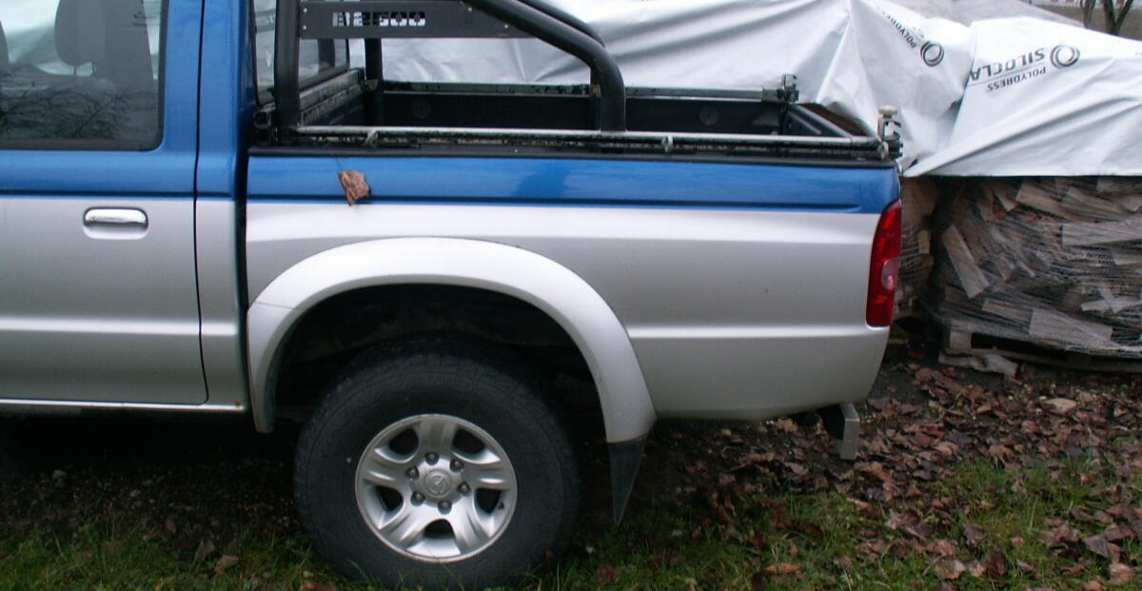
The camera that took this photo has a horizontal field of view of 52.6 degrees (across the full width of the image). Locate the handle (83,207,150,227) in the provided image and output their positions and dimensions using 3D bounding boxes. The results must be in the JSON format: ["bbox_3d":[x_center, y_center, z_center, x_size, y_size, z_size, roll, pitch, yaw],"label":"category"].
[{"bbox_3d":[-1.088,-0.185,2.764,0.152,0.050,0.045,1,15,0],"label":"handle"}]

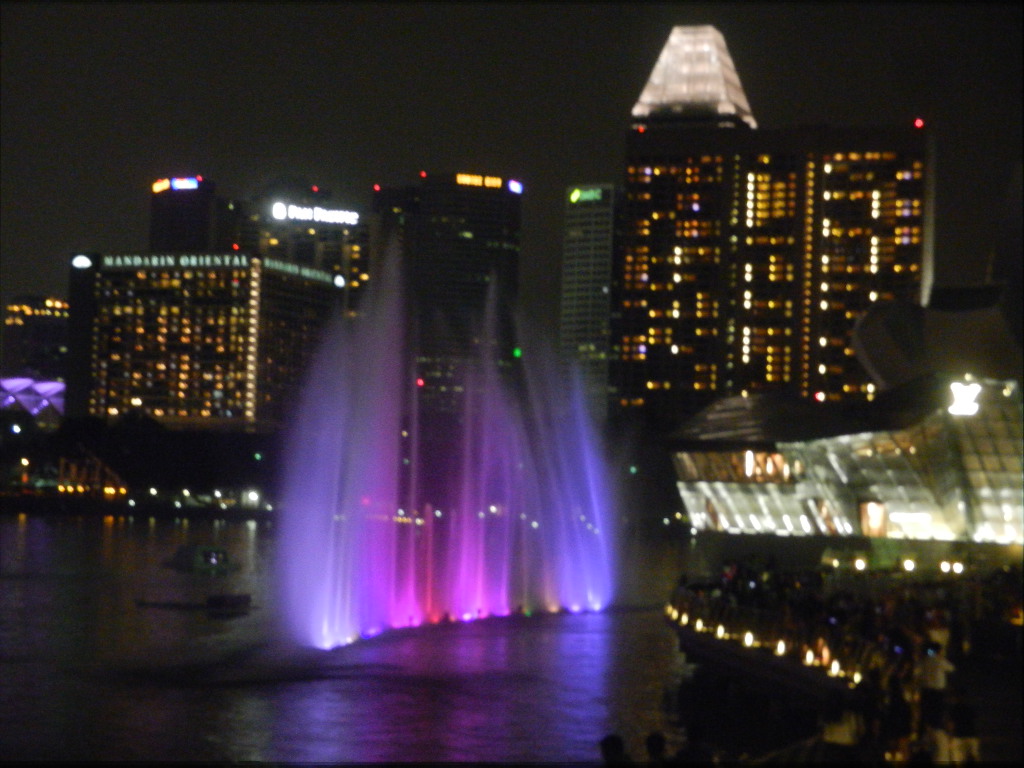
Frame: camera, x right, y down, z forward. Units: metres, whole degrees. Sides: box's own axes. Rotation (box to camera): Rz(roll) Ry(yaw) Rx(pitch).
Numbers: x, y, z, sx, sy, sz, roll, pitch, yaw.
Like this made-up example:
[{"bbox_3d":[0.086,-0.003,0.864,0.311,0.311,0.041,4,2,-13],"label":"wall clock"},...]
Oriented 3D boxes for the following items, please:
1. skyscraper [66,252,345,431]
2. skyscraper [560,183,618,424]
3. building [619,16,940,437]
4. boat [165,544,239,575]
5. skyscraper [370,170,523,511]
[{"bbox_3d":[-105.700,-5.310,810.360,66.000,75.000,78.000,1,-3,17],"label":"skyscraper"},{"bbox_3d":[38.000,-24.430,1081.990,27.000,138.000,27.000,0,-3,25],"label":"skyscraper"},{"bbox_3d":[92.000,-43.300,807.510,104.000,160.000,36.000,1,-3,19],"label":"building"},{"bbox_3d":[-32.030,18.100,238.000,7.600,2.800,2.900,2,-3,-16],"label":"boat"},{"bbox_3d":[-37.000,-27.430,1320.940,78.000,186.000,50.000,2,-3,-12],"label":"skyscraper"}]

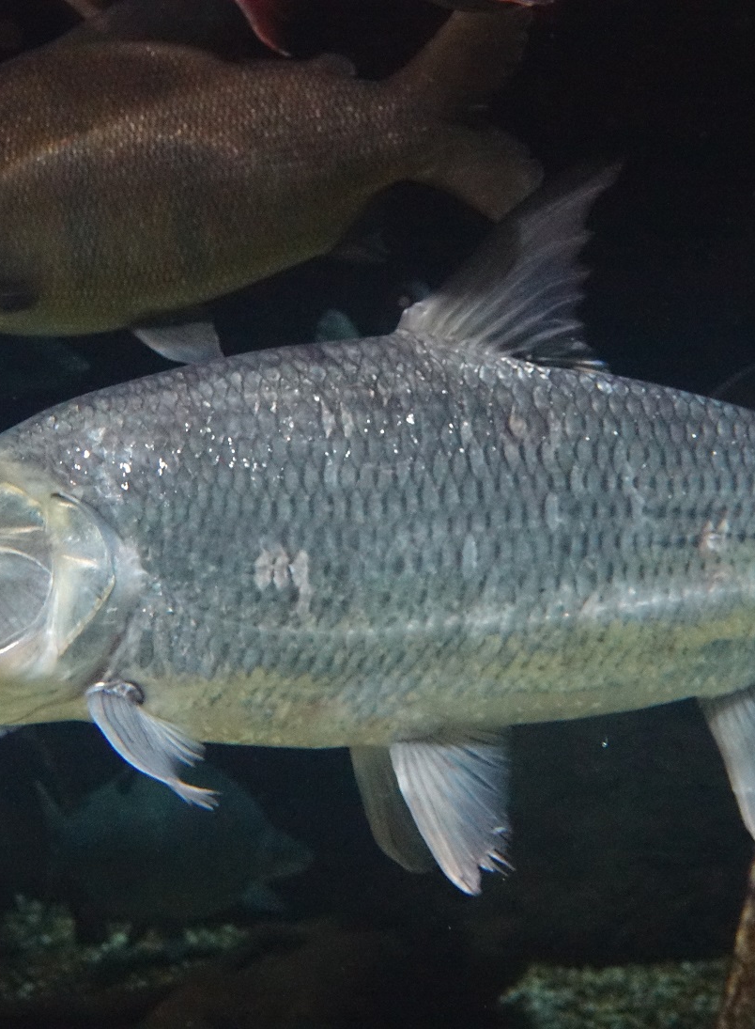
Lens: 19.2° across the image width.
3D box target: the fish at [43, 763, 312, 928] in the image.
[{"bbox_3d":[-0.252,0.415,2.800,0.345,0.206,0.080,0,0,25],"label":"fish"}]

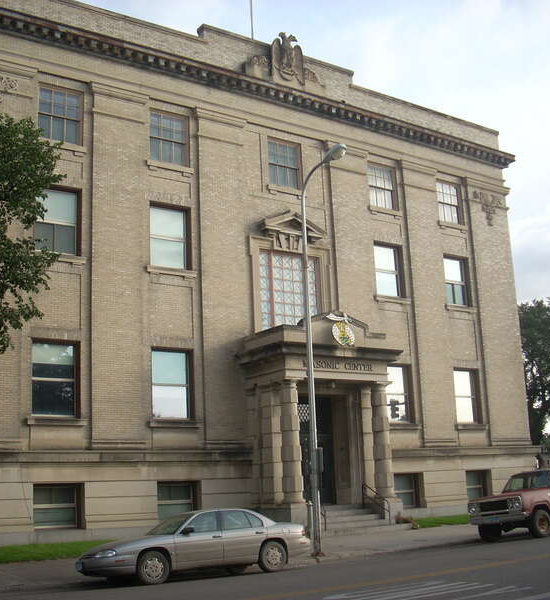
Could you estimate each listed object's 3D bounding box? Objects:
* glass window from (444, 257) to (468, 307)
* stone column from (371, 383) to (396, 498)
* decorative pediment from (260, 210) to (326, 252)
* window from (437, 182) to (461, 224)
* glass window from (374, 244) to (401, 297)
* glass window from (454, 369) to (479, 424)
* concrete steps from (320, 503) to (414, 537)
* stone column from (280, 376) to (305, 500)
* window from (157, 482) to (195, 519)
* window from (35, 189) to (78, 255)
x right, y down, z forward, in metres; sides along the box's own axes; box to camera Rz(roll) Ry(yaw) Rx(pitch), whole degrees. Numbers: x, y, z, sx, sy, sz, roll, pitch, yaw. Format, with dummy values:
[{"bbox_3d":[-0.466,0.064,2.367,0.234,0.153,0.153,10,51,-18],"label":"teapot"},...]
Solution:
[{"bbox_3d":[7.800,-0.780,37.482,1.519,2.211,0.200,7,-16,-35],"label":"glass window"},{"bbox_3d":[3.747,4.895,29.878,0.680,3.900,0.680,-2,-12,0],"label":"stone column"},{"bbox_3d":[0.701,-2.544,32.129,2.800,1.650,0.500,7,-15,-35],"label":"decorative pediment"},{"bbox_3d":[7.751,-4.323,38.132,1.520,1.890,0.200,7,-15,-35],"label":"window"},{"bbox_3d":[4.597,-1.187,35.015,1.470,2.192,0.180,6,-15,-35],"label":"glass window"},{"bbox_3d":[8.073,4.098,36.201,1.470,2.311,0.180,6,-15,-35],"label":"glass window"},{"bbox_3d":[2.485,7.186,28.103,4.400,0.850,1.400,7,-15,-35],"label":"concrete steps"},{"bbox_3d":[0.589,4.545,27.675,0.640,3.950,0.640,-2,-13,-1],"label":"stone column"},{"bbox_3d":[-3.256,6.517,27.568,1.599,1.271,0.200,7,-16,-35],"label":"window"},{"bbox_3d":[-6.962,-2.453,27.209,1.519,2.211,0.200,7,-16,-35],"label":"window"}]

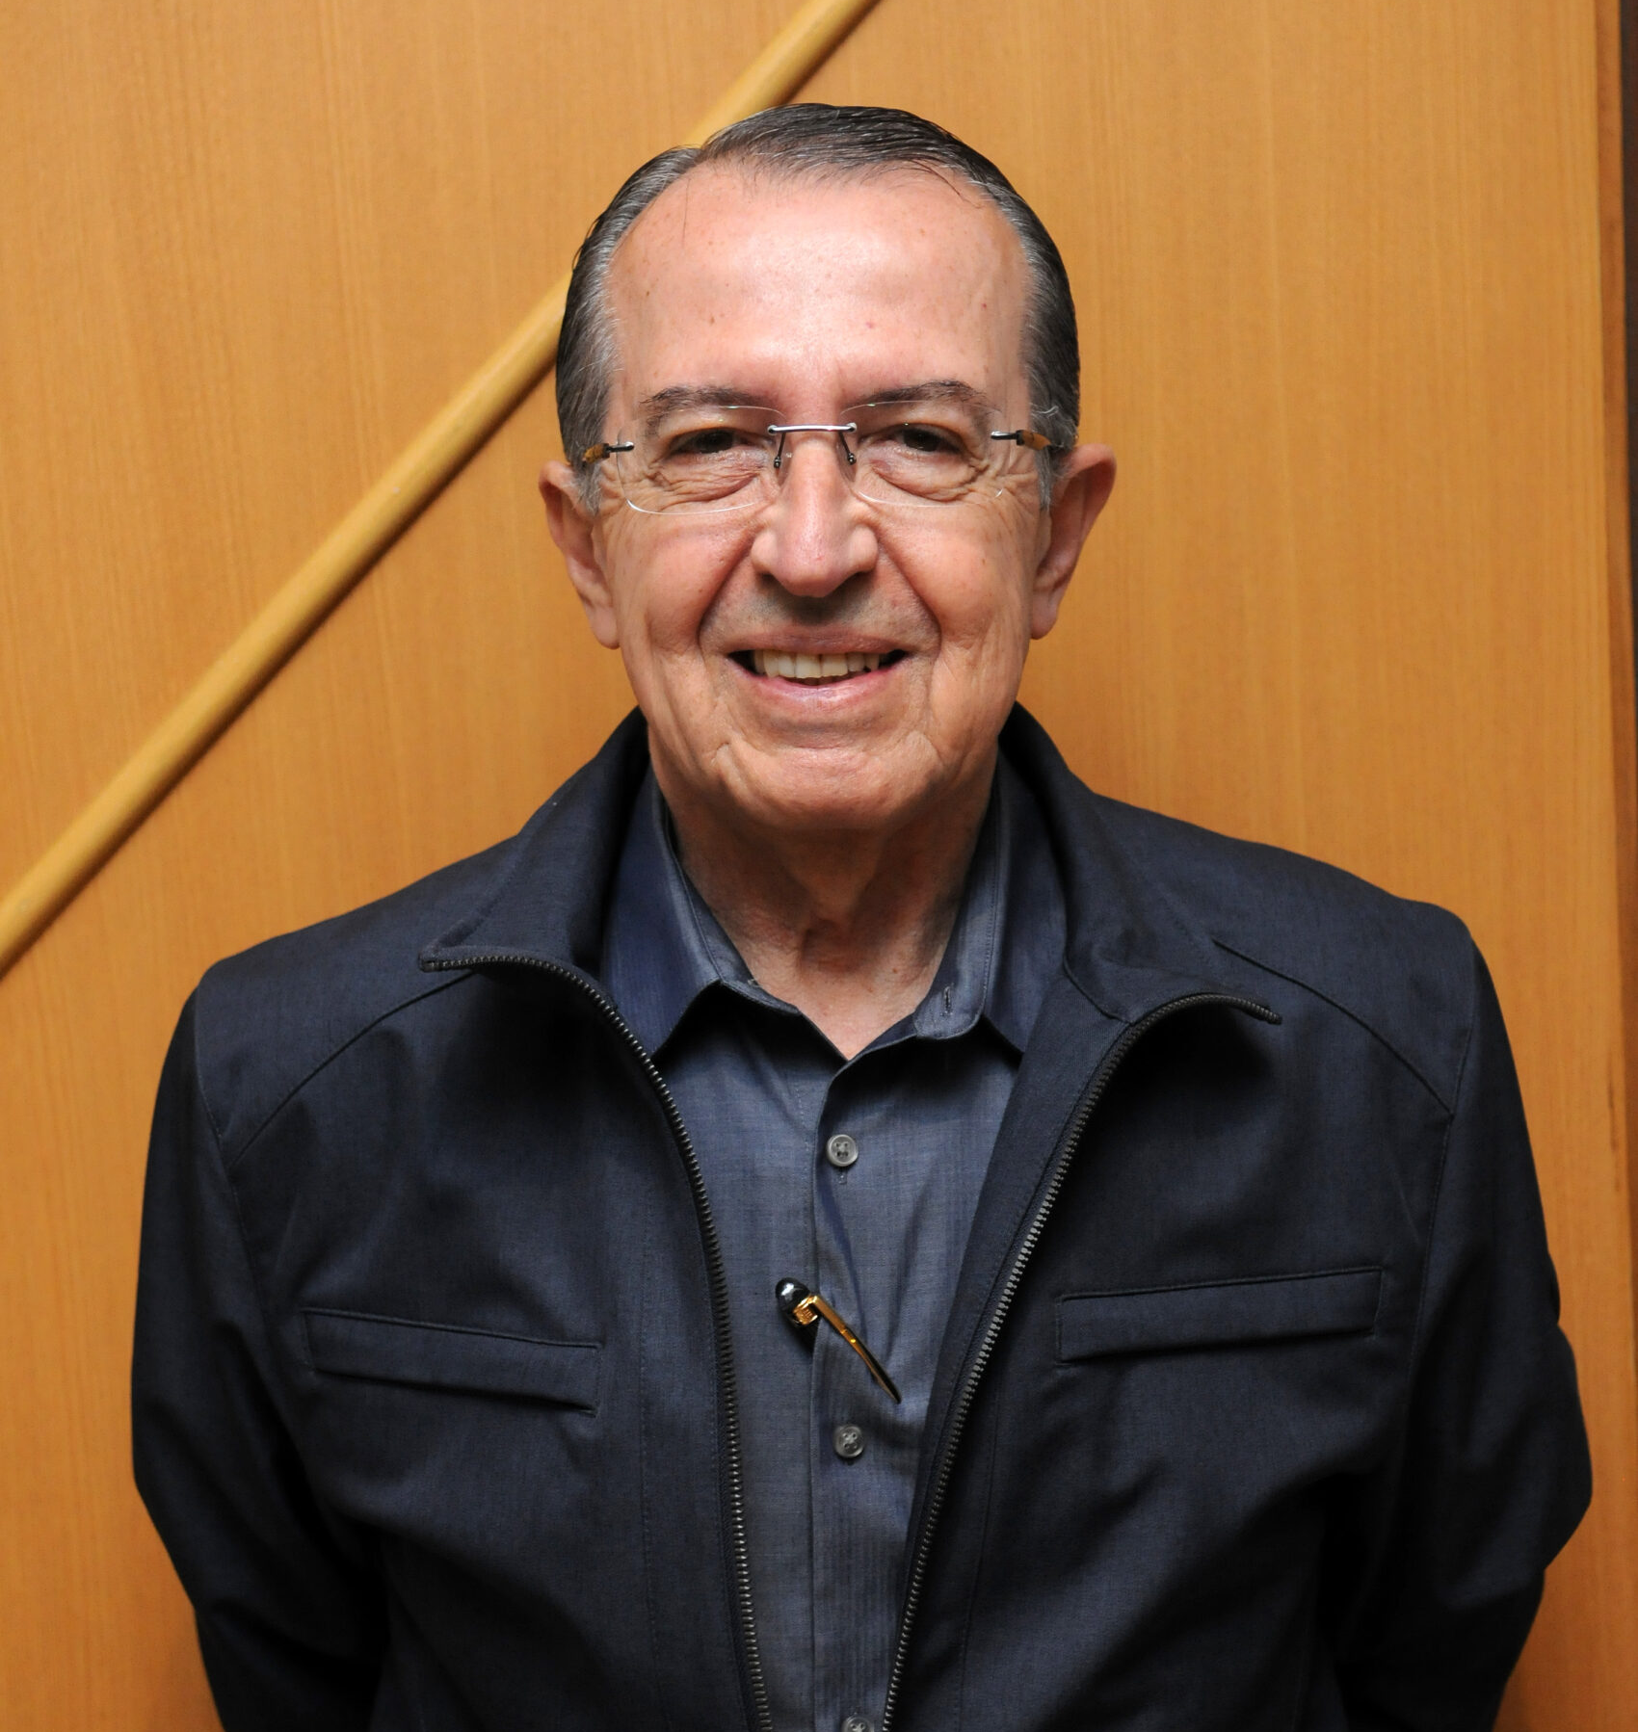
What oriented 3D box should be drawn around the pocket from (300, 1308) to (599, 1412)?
[{"bbox_3d":[-0.120,0.163,1.490,0.110,0.025,0.014,5,10,24],"label":"pocket"}]

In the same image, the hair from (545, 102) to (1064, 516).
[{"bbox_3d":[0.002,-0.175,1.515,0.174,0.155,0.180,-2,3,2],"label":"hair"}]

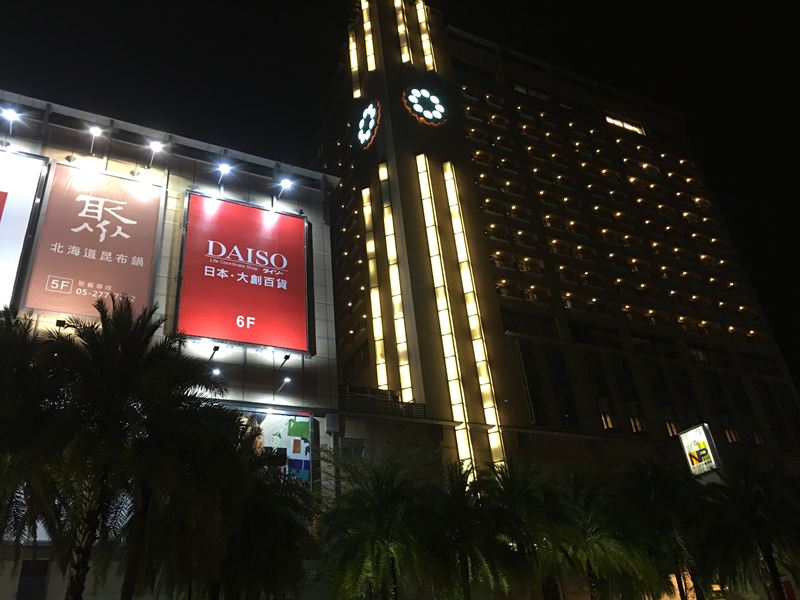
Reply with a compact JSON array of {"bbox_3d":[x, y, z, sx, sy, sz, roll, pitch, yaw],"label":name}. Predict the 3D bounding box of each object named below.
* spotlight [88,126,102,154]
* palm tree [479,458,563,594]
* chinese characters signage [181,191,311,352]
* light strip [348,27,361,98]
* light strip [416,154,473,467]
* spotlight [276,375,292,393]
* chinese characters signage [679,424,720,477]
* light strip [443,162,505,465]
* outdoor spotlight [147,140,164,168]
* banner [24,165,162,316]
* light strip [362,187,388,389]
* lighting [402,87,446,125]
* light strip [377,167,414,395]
[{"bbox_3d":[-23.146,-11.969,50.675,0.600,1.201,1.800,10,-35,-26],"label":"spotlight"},{"bbox_3d":[5.602,10.885,25.836,4.100,10.092,4.100,10,-35,-26],"label":"palm tree"},{"bbox_3d":[-11.858,-2.159,51.674,9.768,12.882,0.473,10,-34,-25],"label":"chinese characters signage"},{"bbox_3d":[-5.827,-29.995,83.541,0.645,13.760,1.204,10,-34,-25],"label":"light strip"},{"bbox_3d":[3.972,-0.217,60.103,1.161,33.626,0.688,10,-34,-25],"label":"light strip"},{"bbox_3d":[-8.252,6.051,47.290,0.473,0.516,2.150,10,-34,-25],"label":"spotlight"},{"bbox_3d":[18.601,9.384,41.570,0.473,2.781,1.782,14,-37,-31],"label":"chinese characters signage"},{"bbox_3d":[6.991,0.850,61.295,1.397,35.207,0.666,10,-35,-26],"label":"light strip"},{"bbox_3d":[-18.975,-10.946,51.904,0.602,0.602,2.236,10,-34,-25],"label":"outdoor spotlight"},{"bbox_3d":[-21.079,-4.083,47.387,7.507,12.114,0.430,10,-34,-25],"label":"banner"},{"bbox_3d":[-2.564,-0.952,65.929,0.645,25.241,1.204,10,-34,-25],"label":"light strip"},{"bbox_3d":[3.012,-21.662,74.139,5.074,5.074,0.500,10,-35,-26],"label":"lighting"},{"bbox_3d":[-0.595,-2.068,62.375,0.645,27.305,1.204,10,-34,-25],"label":"light strip"}]

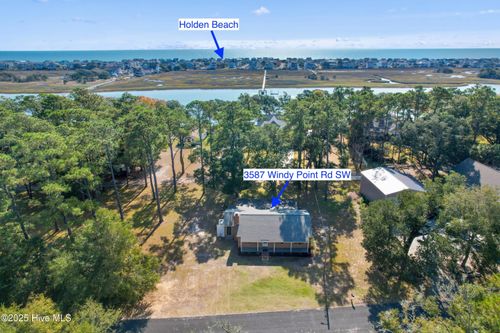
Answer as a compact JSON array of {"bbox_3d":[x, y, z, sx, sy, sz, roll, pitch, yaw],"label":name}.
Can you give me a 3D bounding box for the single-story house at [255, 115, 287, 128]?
[{"bbox_3d":[9.737,-20.882,145.205,16.000,7.200,13.000,-1,21,-3],"label":"single-story house"}]

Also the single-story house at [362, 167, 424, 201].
[{"bbox_3d":[34.427,5.790,74.396,9.665,6.419,12.462,-2,21,-4],"label":"single-story house"}]

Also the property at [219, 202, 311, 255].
[{"bbox_3d":[3.327,11.685,63.122,17.410,6.000,14.440,0,21,0],"label":"property"}]

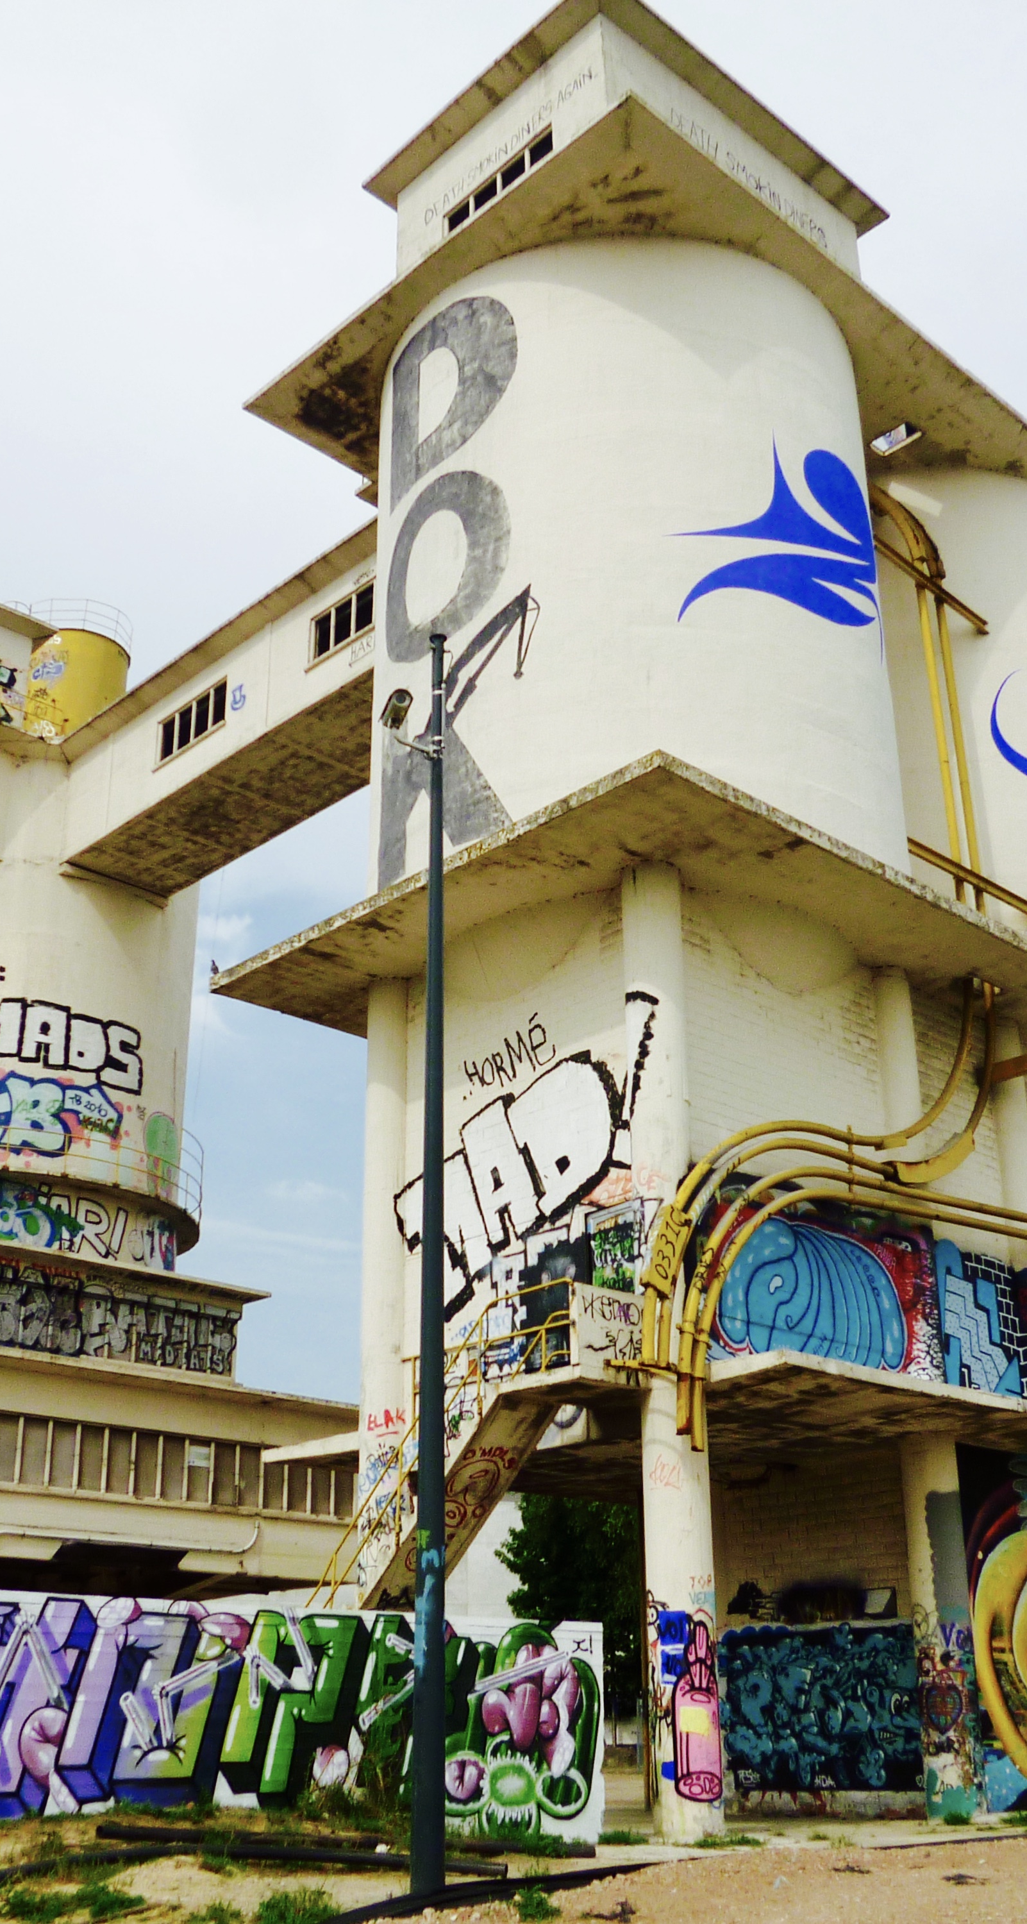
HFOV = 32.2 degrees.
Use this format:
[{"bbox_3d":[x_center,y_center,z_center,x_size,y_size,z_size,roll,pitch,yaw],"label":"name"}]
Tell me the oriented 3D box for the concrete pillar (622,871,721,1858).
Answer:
[{"bbox_3d":[1.750,3.719,19.735,0.679,10.696,0.679,0,-23,0],"label":"concrete pillar"}]

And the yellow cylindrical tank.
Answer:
[{"bbox_3d":[-12.832,-6.986,50.908,3.131,5.555,3.131,0,-23,0],"label":"yellow cylindrical tank"}]

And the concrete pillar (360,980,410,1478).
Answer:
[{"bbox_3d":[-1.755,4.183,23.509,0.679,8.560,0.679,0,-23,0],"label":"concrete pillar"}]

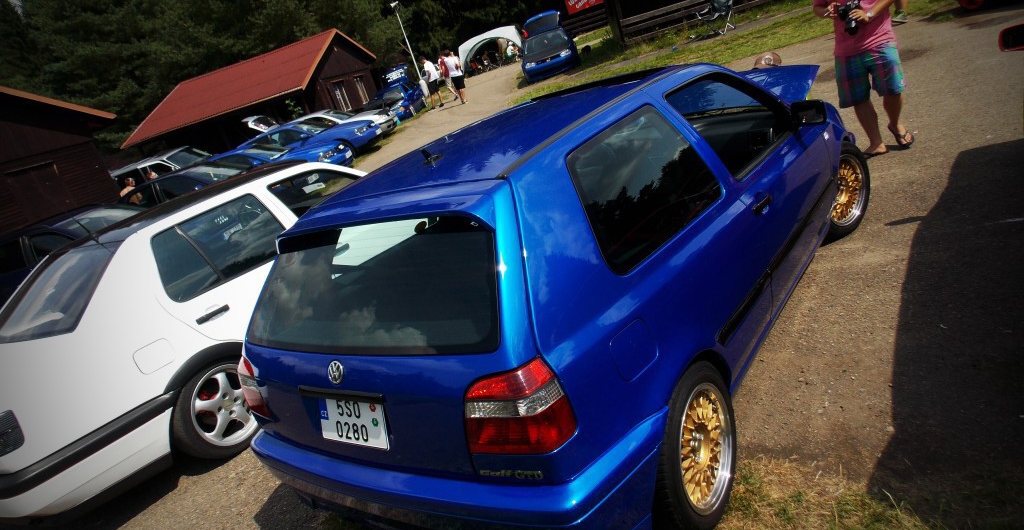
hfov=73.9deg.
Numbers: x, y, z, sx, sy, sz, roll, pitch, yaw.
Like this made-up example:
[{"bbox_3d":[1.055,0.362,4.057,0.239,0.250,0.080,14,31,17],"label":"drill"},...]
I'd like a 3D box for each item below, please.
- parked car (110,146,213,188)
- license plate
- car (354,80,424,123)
[{"bbox_3d":[-9.828,-2.655,20.605,4.300,1.520,1.720,-12,19,20],"label":"parked car"},{"bbox_3d":[-0.499,0.486,2.122,0.320,0.152,0.015,-3,5,39],"label":"license plate"},{"bbox_3d":[-4.550,-6.133,25.670,1.700,1.420,4.000,-15,18,10],"label":"car"}]

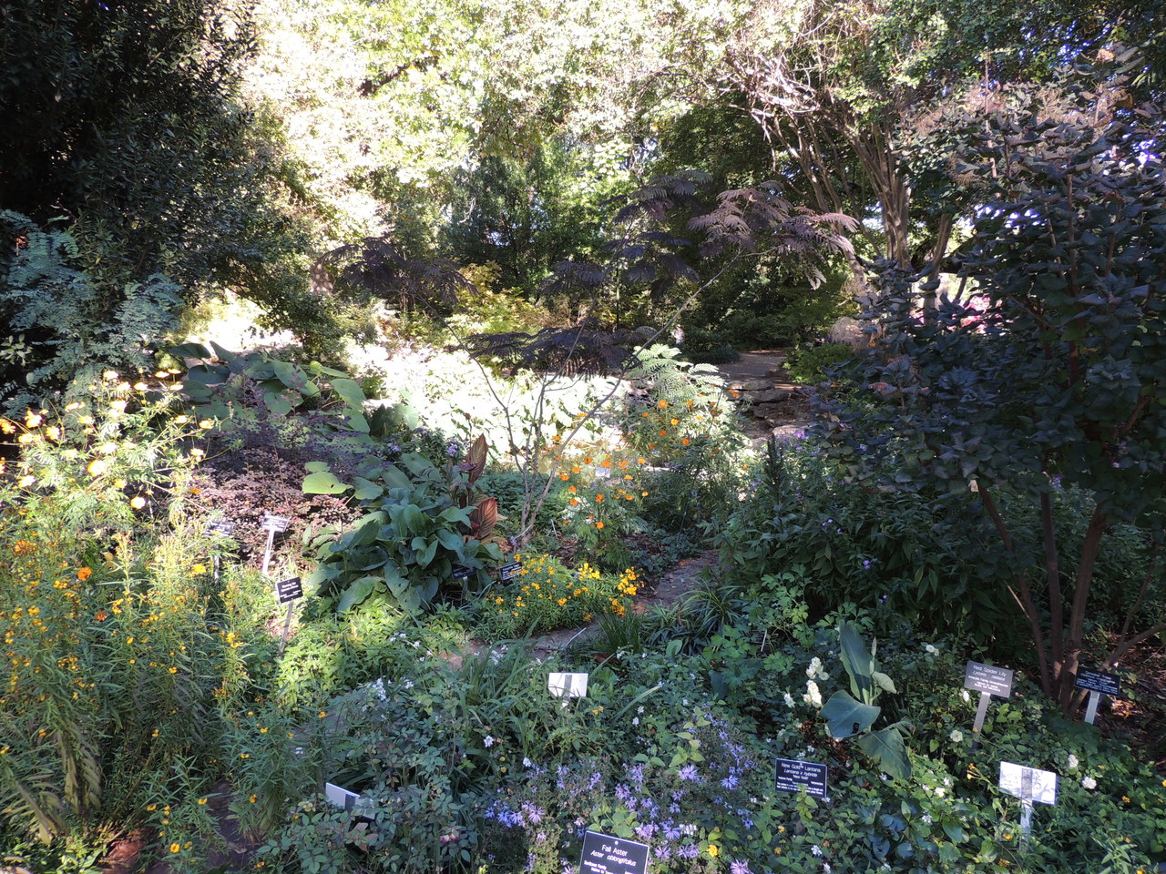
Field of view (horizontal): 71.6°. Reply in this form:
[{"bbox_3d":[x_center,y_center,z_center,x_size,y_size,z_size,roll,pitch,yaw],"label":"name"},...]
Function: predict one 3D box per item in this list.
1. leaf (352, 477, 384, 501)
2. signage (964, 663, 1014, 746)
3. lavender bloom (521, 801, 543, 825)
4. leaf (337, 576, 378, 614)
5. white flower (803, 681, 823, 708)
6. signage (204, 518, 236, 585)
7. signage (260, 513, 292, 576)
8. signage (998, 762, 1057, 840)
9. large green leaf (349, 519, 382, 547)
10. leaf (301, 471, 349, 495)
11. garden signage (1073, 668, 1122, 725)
[{"bbox_3d":[-1.237,0.300,4.650,0.157,0.102,0.140,-2,9,-10],"label":"leaf"},{"bbox_3d":[1.379,0.909,2.750,0.135,0.258,0.050,5,10,31],"label":"signage"},{"bbox_3d":[-0.109,0.815,1.750,0.045,0.029,0.040,0,9,0],"label":"lavender bloom"},{"bbox_3d":[-1.113,0.780,4.000,0.171,0.129,0.160,-2,9,-10],"label":"leaf"},{"bbox_3d":[0.768,0.862,2.700,0.051,0.066,0.055,2,9,10],"label":"white flower"},{"bbox_3d":[-1.907,0.612,4.250,0.135,0.347,0.060,2,9,10],"label":"signage"},{"bbox_3d":[-1.634,0.576,4.300,0.135,0.347,0.050,1,9,5],"label":"signage"},{"bbox_3d":[1.236,1.018,2.250,0.135,0.188,0.050,5,10,27],"label":"signage"},{"bbox_3d":[-1.131,0.498,4.200,0.148,0.097,0.150,-2,9,-10],"label":"large green leaf"},{"bbox_3d":[-1.503,0.269,4.750,0.237,0.101,0.200,-2,9,-10],"label":"leaf"},{"bbox_3d":[1.910,0.974,3.000,0.135,0.189,0.045,6,11,33],"label":"garden signage"}]

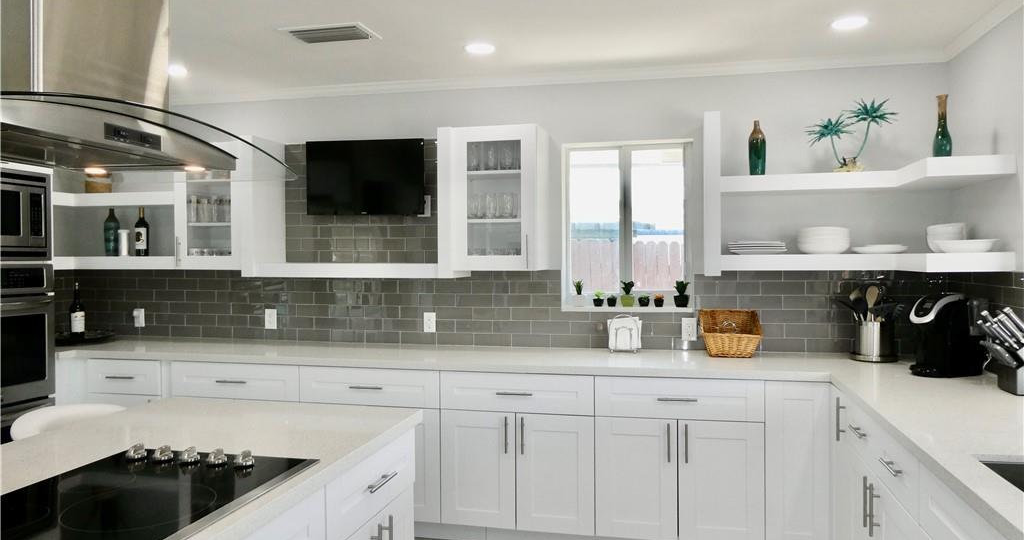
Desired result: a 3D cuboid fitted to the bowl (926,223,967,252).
[{"bbox_3d":[2.011,-0.147,3.285,0.160,0.140,0.160,0,2,13],"label":"bowl"}]

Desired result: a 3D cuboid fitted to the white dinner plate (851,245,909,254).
[{"bbox_3d":[1.784,-0.098,3.446,0.245,0.040,0.245,0,1,13],"label":"white dinner plate"}]

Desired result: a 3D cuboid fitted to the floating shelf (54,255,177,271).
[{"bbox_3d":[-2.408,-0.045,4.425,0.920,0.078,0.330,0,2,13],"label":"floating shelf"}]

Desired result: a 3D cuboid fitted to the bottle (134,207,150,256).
[{"bbox_3d":[-2.286,-0.239,4.392,0.080,0.306,0.080,0,1,-19],"label":"bottle"}]

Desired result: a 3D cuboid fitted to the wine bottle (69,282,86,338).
[{"bbox_3d":[-2.668,0.250,4.366,0.082,0.330,0.082,0,1,13],"label":"wine bottle"}]

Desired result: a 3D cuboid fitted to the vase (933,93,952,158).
[{"bbox_3d":[1.917,-0.626,3.160,0.078,0.300,0.078,0,1,13],"label":"vase"}]

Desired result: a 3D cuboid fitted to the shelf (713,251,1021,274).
[{"bbox_3d":[1.549,-0.035,3.321,1.118,0.077,0.733,0,1,13],"label":"shelf"}]

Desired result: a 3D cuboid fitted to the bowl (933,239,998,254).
[{"bbox_3d":[1.973,-0.104,3.072,0.225,0.063,0.225,0,1,13],"label":"bowl"}]

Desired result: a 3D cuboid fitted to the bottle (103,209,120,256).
[{"bbox_3d":[-2.512,-0.234,4.463,0.087,0.298,0.087,0,2,13],"label":"bottle"}]

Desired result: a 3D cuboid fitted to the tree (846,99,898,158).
[{"bbox_3d":[1.761,-0.689,3.473,0.230,0.285,0.190,0,2,13],"label":"tree"}]

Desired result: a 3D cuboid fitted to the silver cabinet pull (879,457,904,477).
[{"bbox_3d":[1.173,0.609,2.193,0.036,0.012,0.174,0,2,13],"label":"silver cabinet pull"}]

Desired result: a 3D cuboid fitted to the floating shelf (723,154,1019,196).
[{"bbox_3d":[1.596,-0.435,3.398,1.144,0.080,0.760,0,1,13],"label":"floating shelf"}]

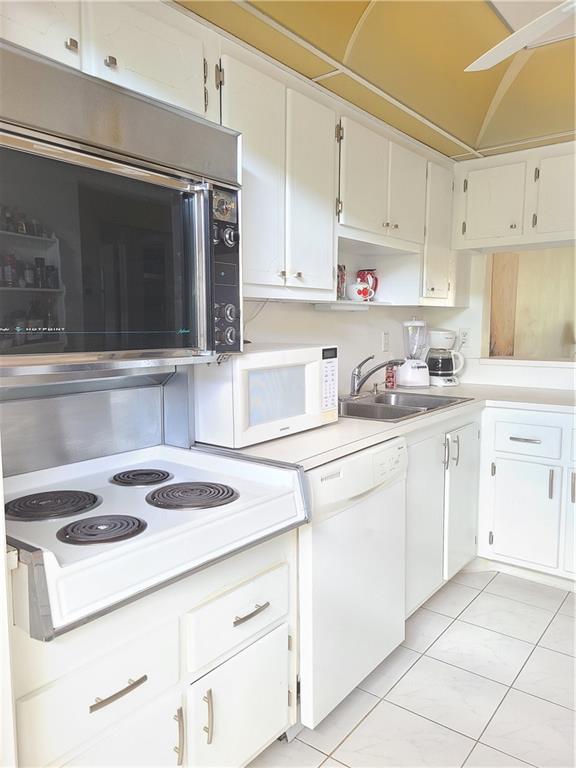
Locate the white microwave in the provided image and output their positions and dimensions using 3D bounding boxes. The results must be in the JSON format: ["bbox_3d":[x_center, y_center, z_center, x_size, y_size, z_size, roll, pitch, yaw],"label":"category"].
[{"bbox_3d":[-0.134,0.016,2.108,0.390,0.290,0.590,5,8,37],"label":"white microwave"}]

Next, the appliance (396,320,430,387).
[{"bbox_3d":[0.717,-0.180,3.344,0.180,0.390,0.190,-2,7,-20],"label":"appliance"}]

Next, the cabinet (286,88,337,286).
[{"bbox_3d":[0.075,-0.672,2.065,0.030,0.650,0.303,5,8,37],"label":"cabinet"}]

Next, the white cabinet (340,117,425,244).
[{"bbox_3d":[0.328,-0.885,2.675,0.310,0.412,0.805,5,8,37],"label":"white cabinet"}]

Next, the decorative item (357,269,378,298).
[{"bbox_3d":[0.387,-0.476,2.805,0.115,0.155,0.090,0,6,0],"label":"decorative item"}]

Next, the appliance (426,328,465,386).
[{"bbox_3d":[0.888,-0.157,3.455,0.190,0.330,0.230,-4,7,-33],"label":"appliance"}]

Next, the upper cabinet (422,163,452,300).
[{"bbox_3d":[0.677,-0.807,3.141,0.310,0.676,0.320,5,8,37],"label":"upper cabinet"}]

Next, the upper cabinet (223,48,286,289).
[{"bbox_3d":[-0.225,-0.675,1.972,0.310,0.671,0.313,5,8,37],"label":"upper cabinet"}]

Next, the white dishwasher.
[{"bbox_3d":[0.026,0.589,2.091,0.590,0.785,0.610,5,8,37],"label":"white dishwasher"}]

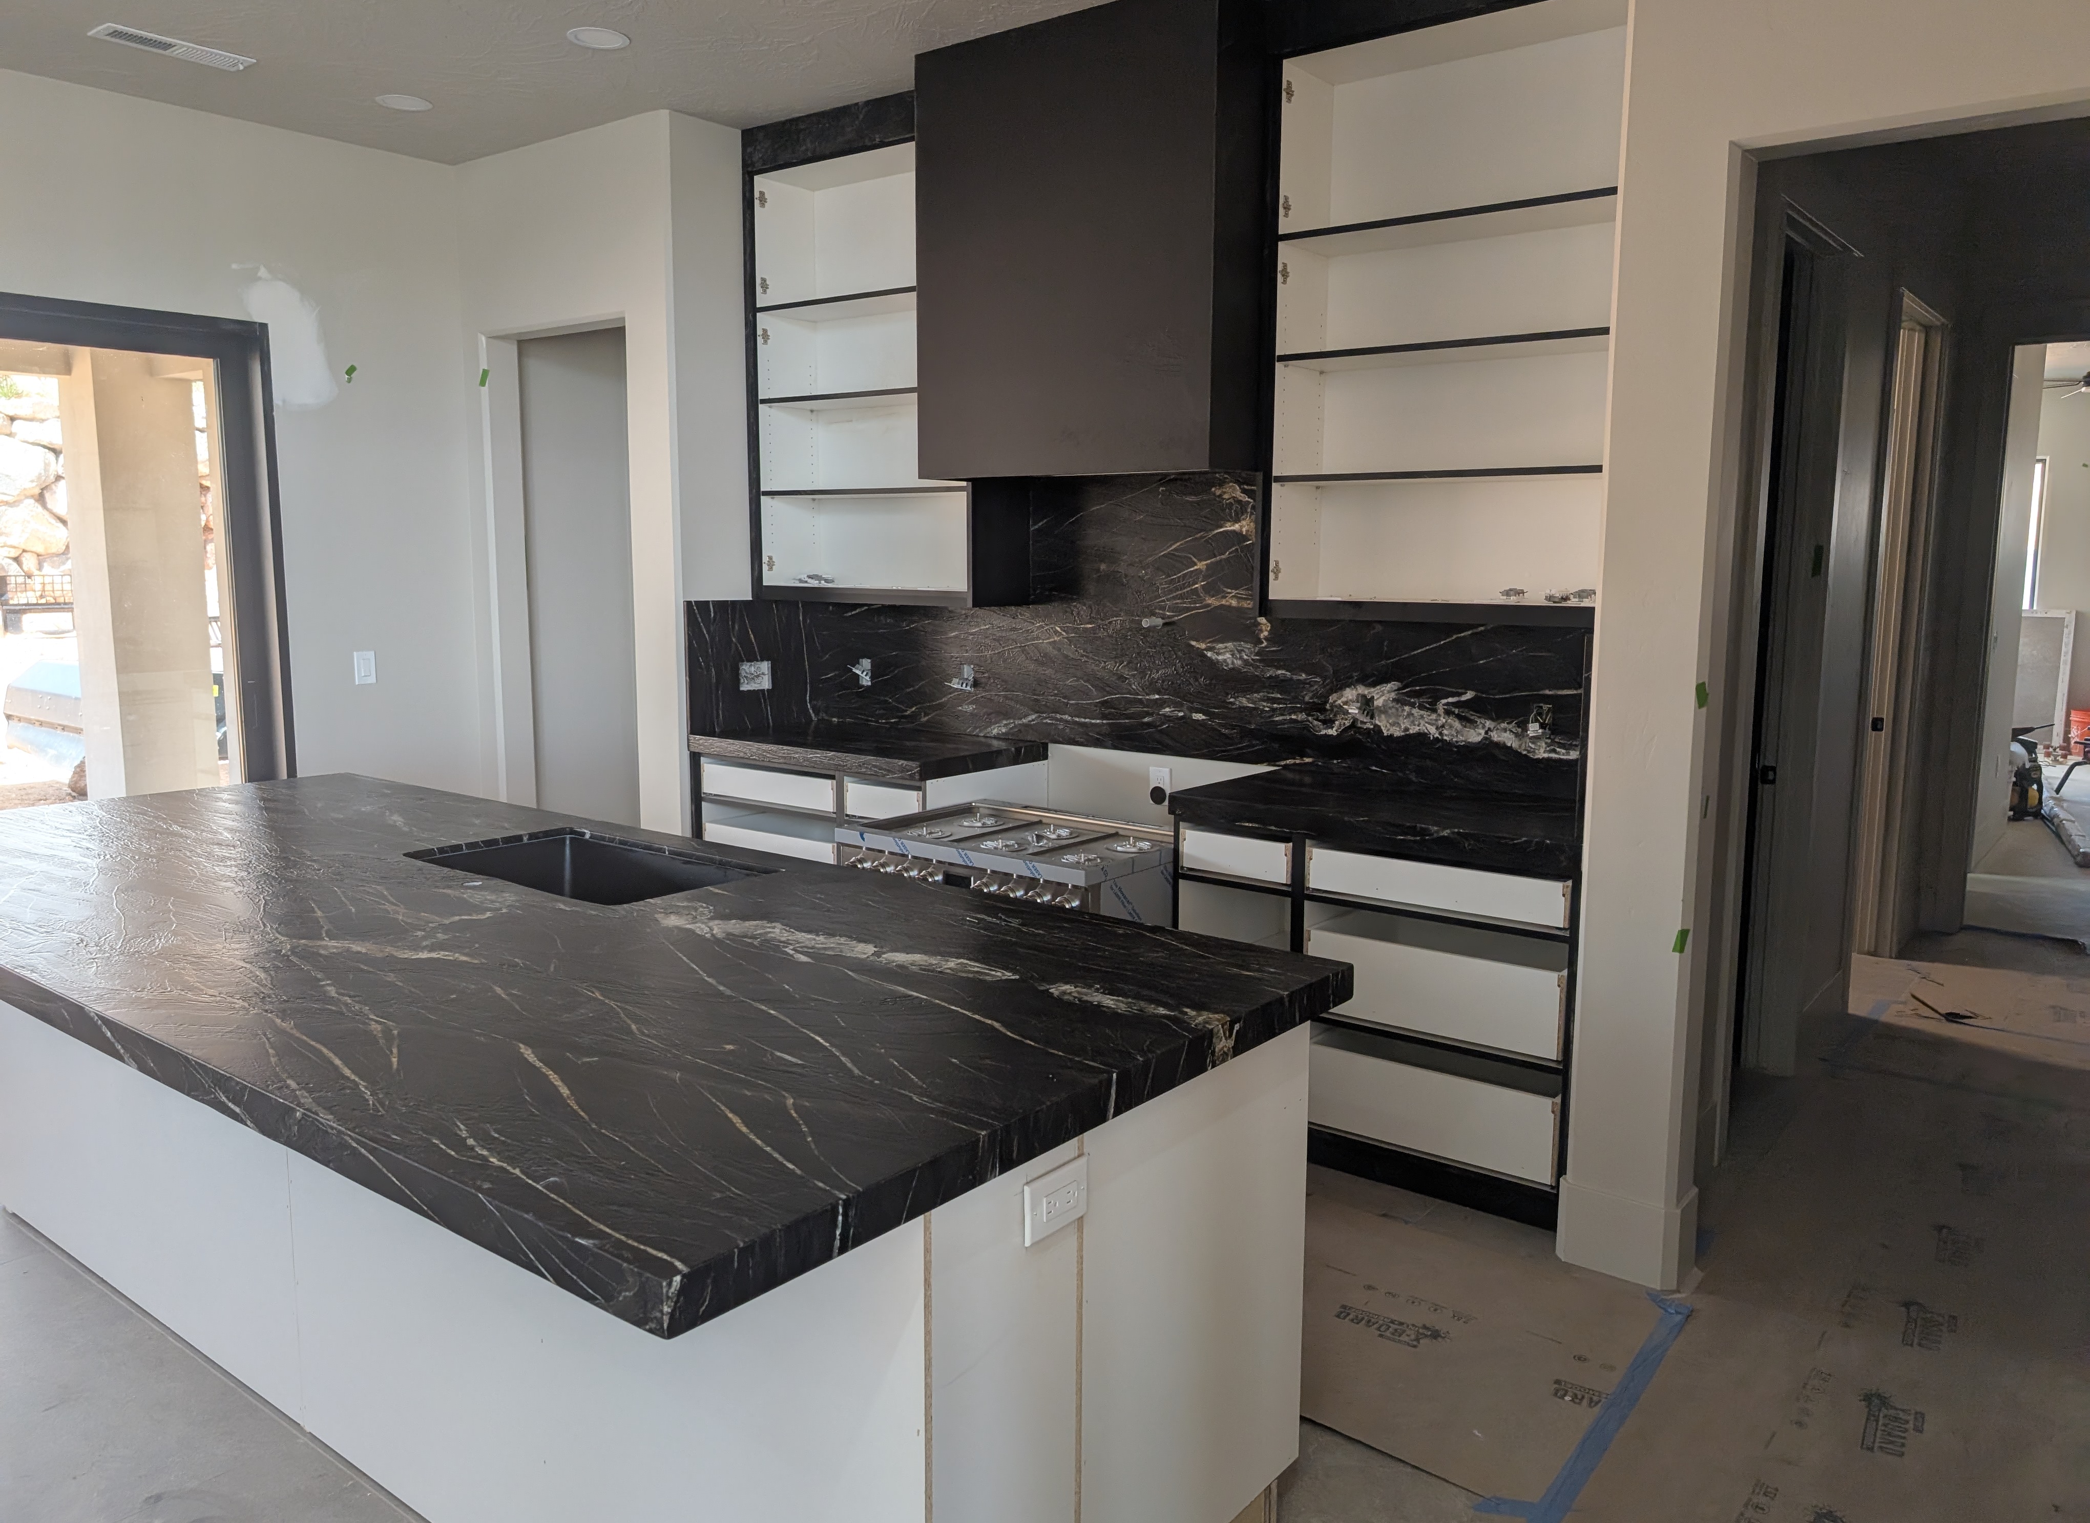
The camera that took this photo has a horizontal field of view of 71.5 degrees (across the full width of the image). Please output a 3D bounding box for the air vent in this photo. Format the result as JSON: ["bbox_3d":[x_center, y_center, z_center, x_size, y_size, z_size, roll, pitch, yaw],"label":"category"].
[{"bbox_3d":[-2.563,-2.098,4.279,0.146,0.020,0.403,6,10,37],"label":"air vent"}]

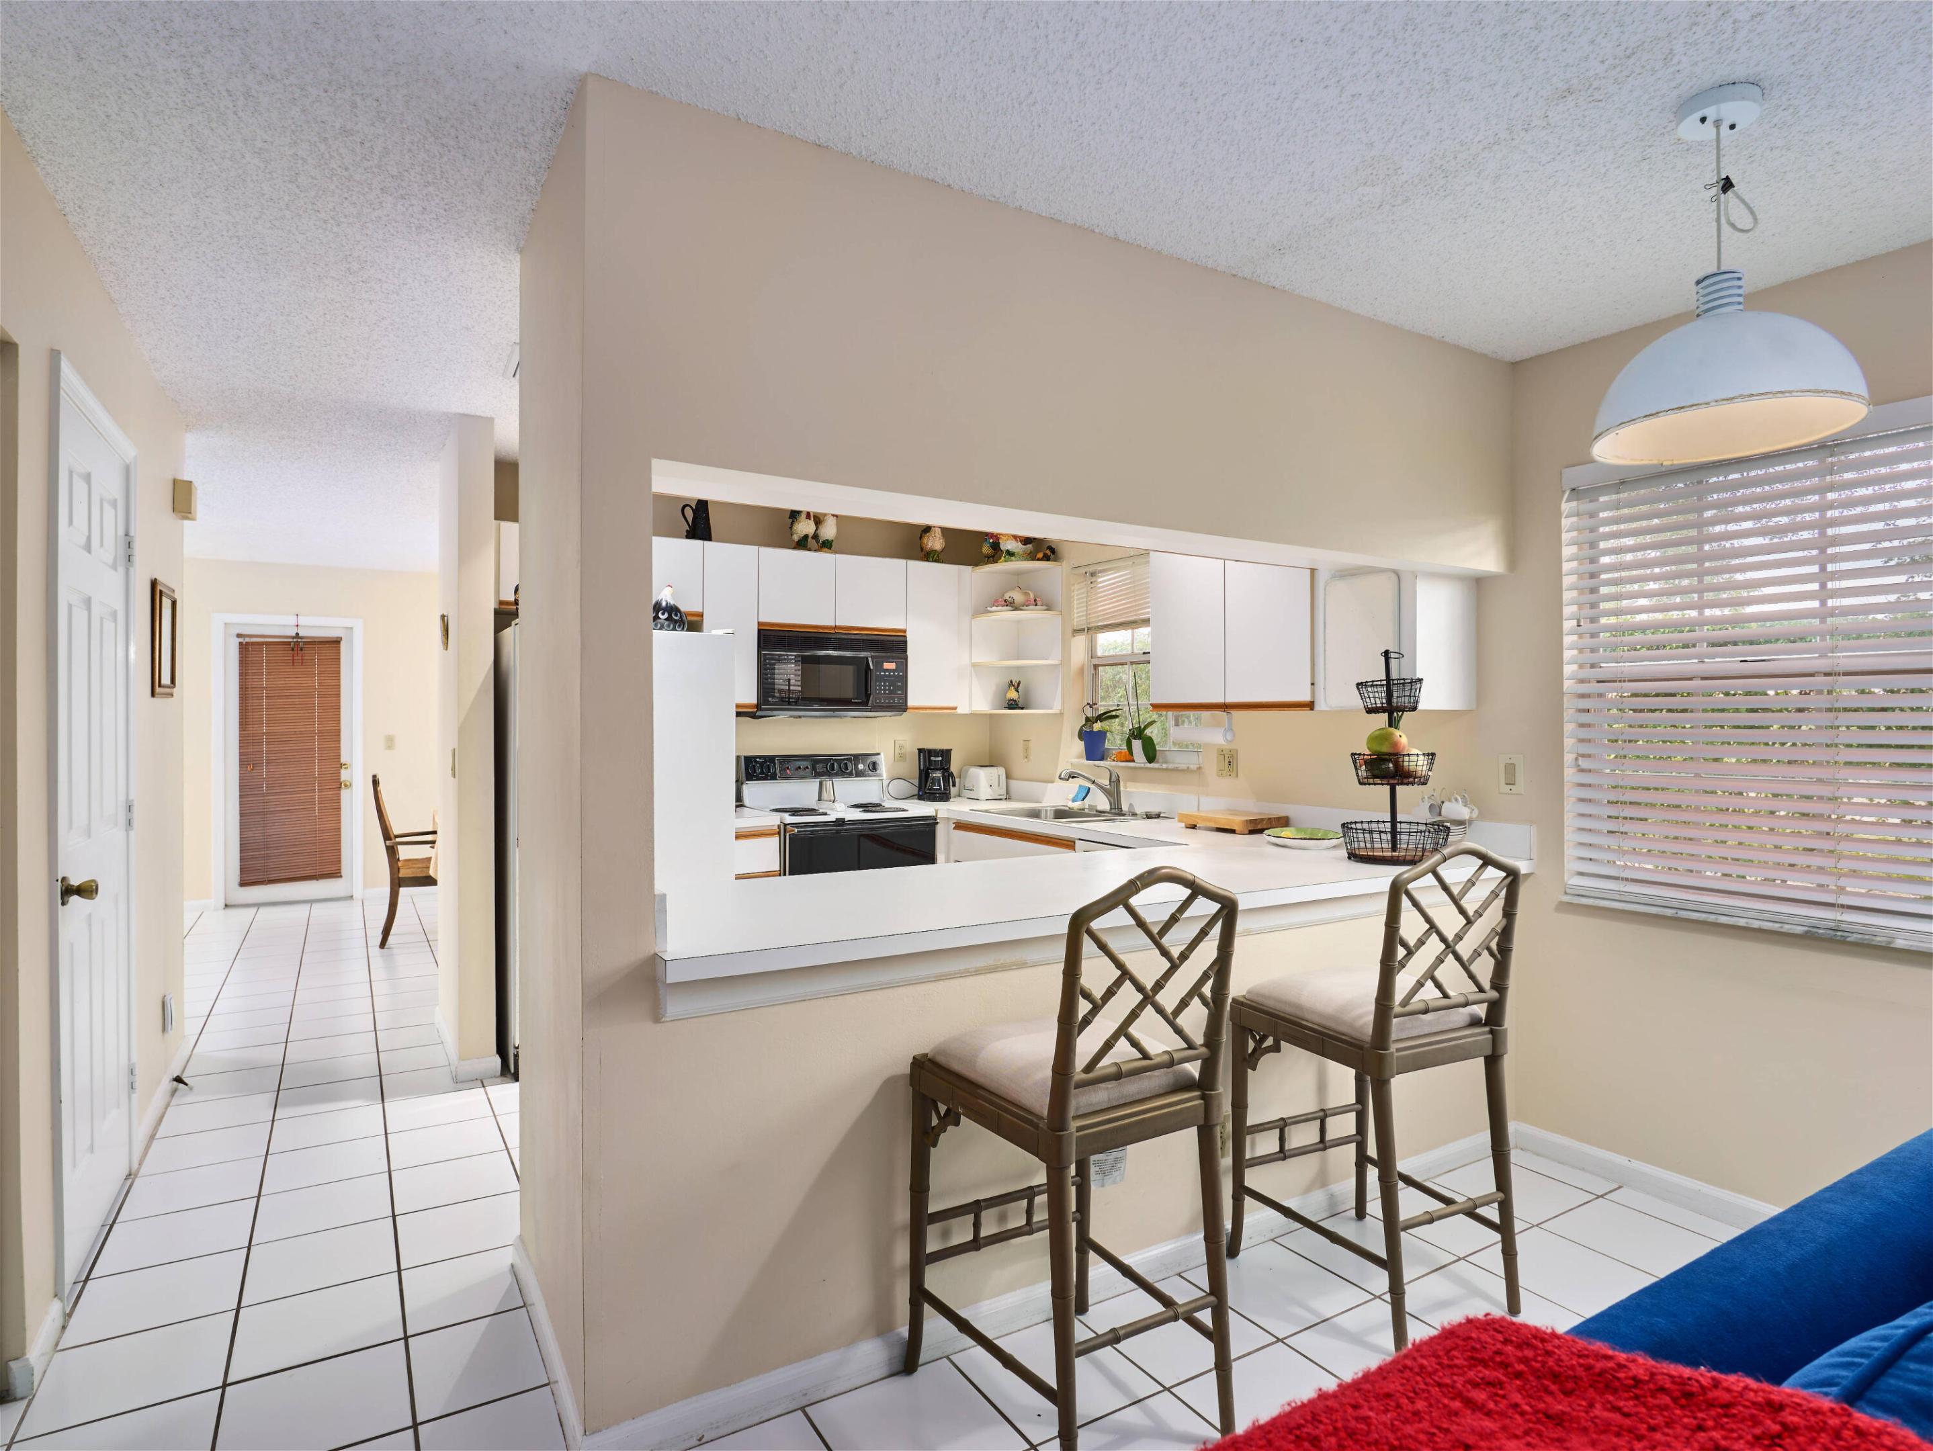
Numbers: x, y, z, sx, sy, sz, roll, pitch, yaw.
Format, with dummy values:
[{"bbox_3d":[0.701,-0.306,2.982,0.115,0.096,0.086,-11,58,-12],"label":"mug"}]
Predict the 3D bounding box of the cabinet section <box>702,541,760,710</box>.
[{"bbox_3d":[-1.151,-0.442,4.697,0.264,0.761,0.320,0,0,-31],"label":"cabinet section"}]

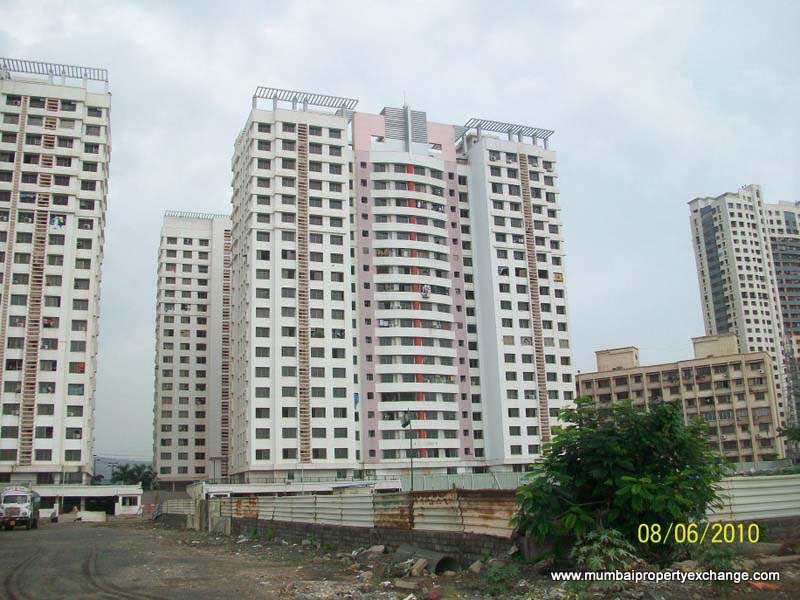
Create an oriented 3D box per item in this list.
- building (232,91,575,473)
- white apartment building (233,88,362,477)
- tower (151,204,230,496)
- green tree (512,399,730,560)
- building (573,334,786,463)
[{"bbox_3d":[0.471,-0.248,124.253,54.810,60.750,18.850,3,-15,-21],"label":"building"},{"bbox_3d":[-17.598,-0.707,116.681,15.950,59.300,17.690,3,-15,-21],"label":"white apartment building"},{"bbox_3d":[-44.785,12.416,168.261,21.460,60.750,17.400,3,-15,-20],"label":"tower"},{"bbox_3d":[4.802,3.948,16.080,4.650,3.600,4.000,-6,-15,16],"label":"green tree"},{"bbox_3d":[57.519,22.769,154.470,38.790,26.550,9.440,-12,-17,35],"label":"building"}]

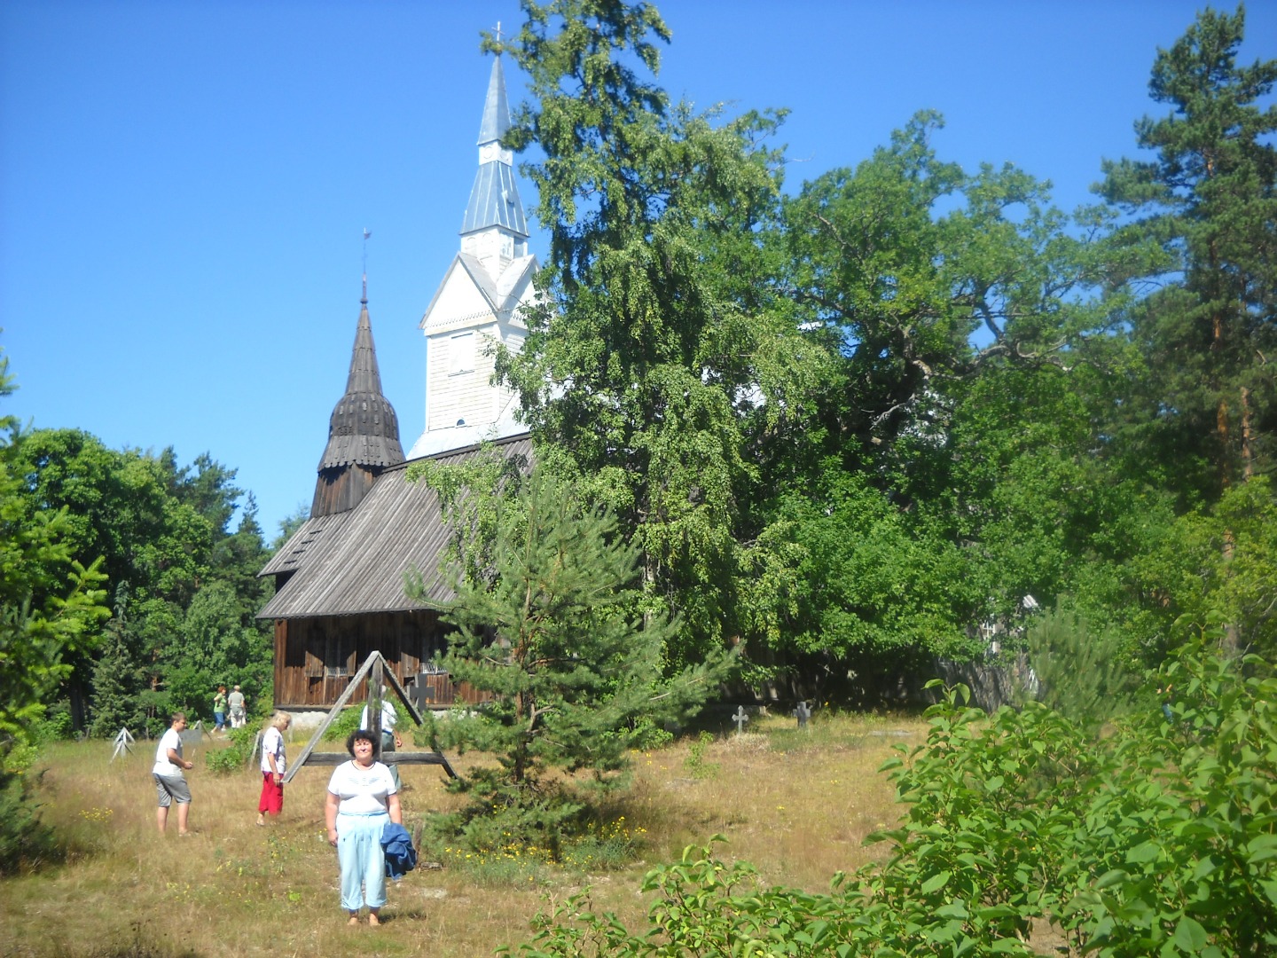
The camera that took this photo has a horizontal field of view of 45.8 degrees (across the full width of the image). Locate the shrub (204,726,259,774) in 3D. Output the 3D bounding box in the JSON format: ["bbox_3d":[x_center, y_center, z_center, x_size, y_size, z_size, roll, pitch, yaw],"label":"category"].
[{"bbox_3d":[-8.626,5.753,32.015,1.150,1.041,1.100,1,-8,-7],"label":"shrub"}]

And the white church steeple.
[{"bbox_3d":[-6.753,-10.221,68.027,5.200,18.725,5.200,-6,-10,36],"label":"white church steeple"}]

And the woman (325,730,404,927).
[{"bbox_3d":[-2.280,2.872,12.526,0.660,1.601,0.380,1,-8,-10],"label":"woman"}]

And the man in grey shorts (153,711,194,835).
[{"bbox_3d":[-6.323,3.987,20.548,0.530,1.654,0.480,1,-8,-6],"label":"man in grey shorts"}]

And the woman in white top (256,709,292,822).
[{"bbox_3d":[-5.152,4.078,21.343,0.450,1.593,0.480,1,-8,-5],"label":"woman in white top"}]

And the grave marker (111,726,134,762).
[{"bbox_3d":[-12.620,6.508,37.067,0.560,0.880,0.350,3,-9,-18],"label":"grave marker"}]

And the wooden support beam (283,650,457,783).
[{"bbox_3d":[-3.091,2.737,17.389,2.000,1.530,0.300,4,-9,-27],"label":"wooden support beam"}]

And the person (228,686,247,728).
[{"bbox_3d":[-15.712,8.970,59.331,0.620,1.684,0.380,2,-8,-11],"label":"person"}]

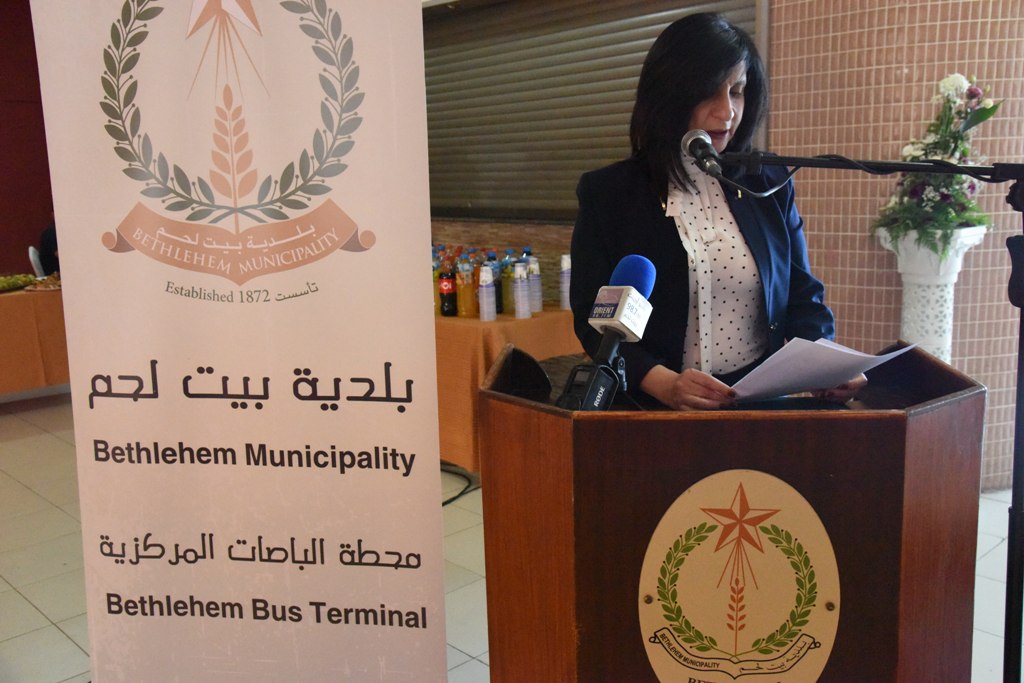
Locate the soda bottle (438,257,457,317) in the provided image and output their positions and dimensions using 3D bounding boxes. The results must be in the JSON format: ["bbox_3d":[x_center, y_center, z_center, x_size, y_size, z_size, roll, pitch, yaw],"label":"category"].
[{"bbox_3d":[-0.313,-0.269,4.692,0.087,0.288,0.087,-2,11,-4],"label":"soda bottle"}]

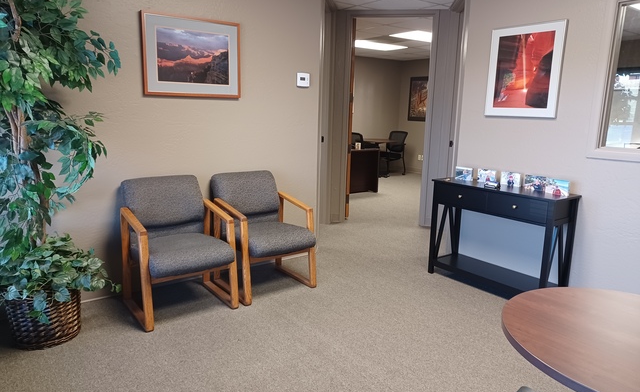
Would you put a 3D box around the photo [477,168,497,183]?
[{"bbox_3d":[1.299,-0.148,3.598,0.020,0.104,0.158,-7,13,-36],"label":"photo"}]

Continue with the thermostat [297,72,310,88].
[{"bbox_3d":[-0.146,-0.978,3.914,0.130,0.114,0.028,-7,13,-36],"label":"thermostat"}]

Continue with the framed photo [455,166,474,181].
[{"bbox_3d":[1.173,-0.182,3.762,0.020,0.103,0.158,-7,13,-36],"label":"framed photo"}]

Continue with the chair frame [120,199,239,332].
[{"bbox_3d":[-0.946,0.411,3.065,0.605,0.657,0.550,-7,13,-36],"label":"chair frame"}]

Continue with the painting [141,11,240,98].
[{"bbox_3d":[-0.902,-0.995,3.328,0.724,0.547,0.029,-7,13,-36],"label":"painting"}]

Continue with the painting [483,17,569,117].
[{"bbox_3d":[1.519,-0.917,3.436,0.027,0.665,0.575,-7,13,-36],"label":"painting"}]

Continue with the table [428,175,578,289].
[{"bbox_3d":[1.323,0.318,3.502,0.315,0.776,1.005,-7,13,-36],"label":"table"}]

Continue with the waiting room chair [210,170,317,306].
[{"bbox_3d":[-0.417,0.265,3.422,0.608,0.835,0.650,-7,13,-36],"label":"waiting room chair"}]

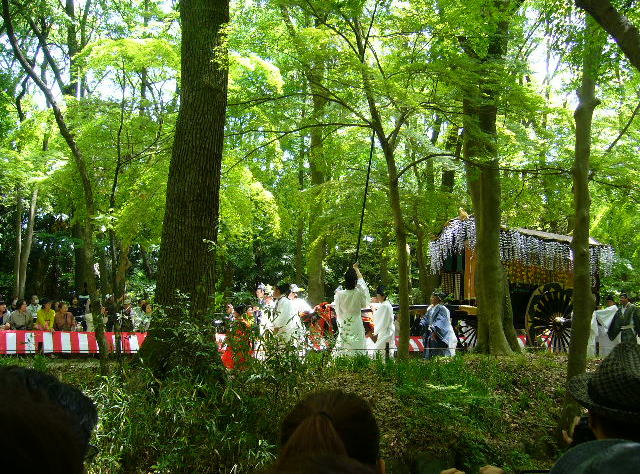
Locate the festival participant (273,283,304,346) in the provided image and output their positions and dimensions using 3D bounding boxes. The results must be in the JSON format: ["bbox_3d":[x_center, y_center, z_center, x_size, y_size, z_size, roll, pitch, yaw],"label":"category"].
[{"bbox_3d":[-0.652,1.765,13.400,0.650,1.600,0.550,-1,-9,12],"label":"festival participant"}]

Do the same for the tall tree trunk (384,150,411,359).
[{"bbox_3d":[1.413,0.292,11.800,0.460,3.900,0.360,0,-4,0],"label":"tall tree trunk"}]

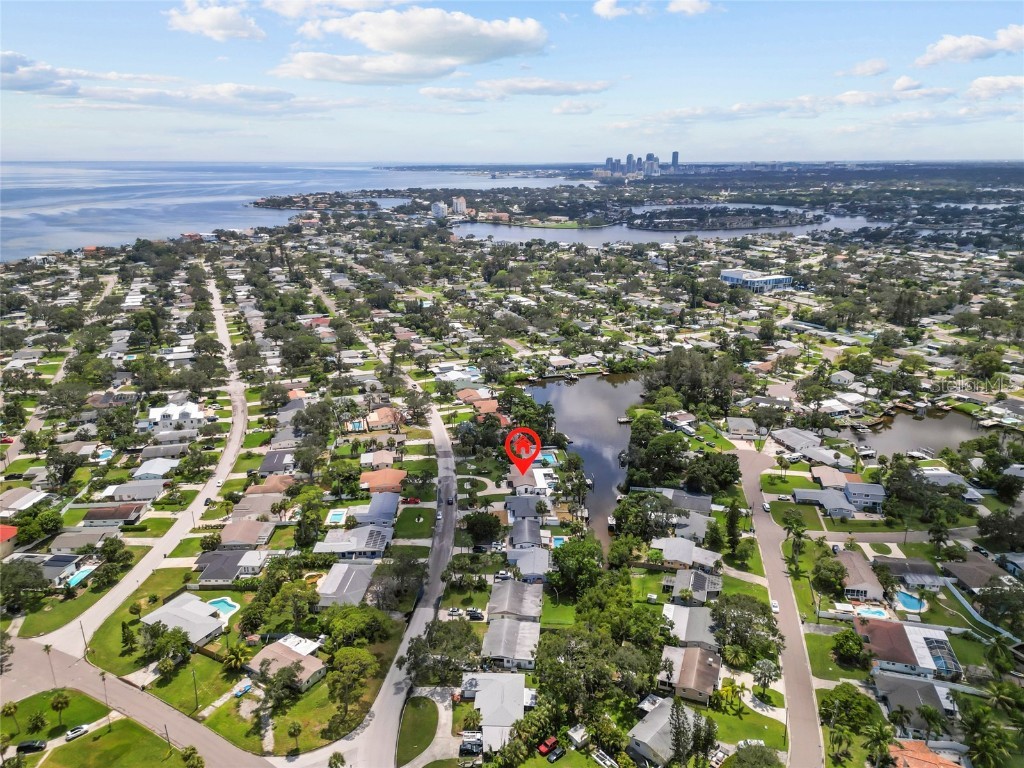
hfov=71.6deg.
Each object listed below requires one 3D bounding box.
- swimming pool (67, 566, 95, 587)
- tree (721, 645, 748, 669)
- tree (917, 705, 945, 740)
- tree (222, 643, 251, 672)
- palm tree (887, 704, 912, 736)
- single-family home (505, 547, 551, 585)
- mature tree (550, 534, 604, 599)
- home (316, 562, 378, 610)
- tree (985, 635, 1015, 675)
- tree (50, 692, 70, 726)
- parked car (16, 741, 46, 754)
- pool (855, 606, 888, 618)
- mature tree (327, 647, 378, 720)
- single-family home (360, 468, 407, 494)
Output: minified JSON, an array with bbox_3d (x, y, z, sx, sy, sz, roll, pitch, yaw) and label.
[{"bbox_3d":[-131.480,59.940,216.650,4.130,1.410,9.580,0,18,0],"label":"swimming pool"},{"bbox_3d":[55.320,67.710,176.040,6.000,5.900,6.000,0,18,0],"label":"tree"},{"bbox_3d":[90.680,74.940,152.580,5.850,8.770,5.850,0,18,0],"label":"tree"},{"bbox_3d":[-68.880,69.030,176.680,6.250,5.440,6.250,0,18,0],"label":"tree"},{"bbox_3d":[85.520,74.790,154.710,4.940,7.760,4.940,0,18,0],"label":"palm tree"},{"bbox_3d":[5.150,55.520,217.180,12.800,4.100,14.200,0,18,1],"label":"single-family home"},{"bbox_3d":[19.600,52.380,210.400,15.600,14.200,15.600,0,18,0],"label":"mature tree"},{"bbox_3d":[-48.300,59.360,208.960,13.110,4.340,21.170,1,18,3],"label":"home"},{"bbox_3d":[118.240,66.720,173.080,6.500,9.600,6.500,0,18,0],"label":"tree"},{"bbox_3d":[-100.040,72.340,157.280,3.700,8.500,3.700,0,18,0],"label":"tree"},{"bbox_3d":[-103.800,78.230,153.800,5.100,1.750,1.950,-5,18,-14],"label":"parked car"},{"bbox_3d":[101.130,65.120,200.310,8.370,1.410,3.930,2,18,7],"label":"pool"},{"bbox_3d":[-35.430,67.410,157.420,11.300,17.800,11.300,0,18,0],"label":"mature tree"},{"bbox_3d":[-49.500,37.350,273.940,16.400,4.200,13.800,-1,18,-3],"label":"single-family home"}]

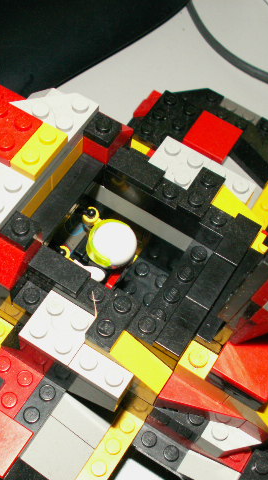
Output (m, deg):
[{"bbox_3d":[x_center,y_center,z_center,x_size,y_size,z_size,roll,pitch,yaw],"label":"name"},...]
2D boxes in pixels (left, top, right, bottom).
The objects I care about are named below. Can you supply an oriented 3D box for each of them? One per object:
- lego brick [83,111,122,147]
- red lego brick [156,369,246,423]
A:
[{"bbox_3d":[-0.009,-0.033,0.188,0.008,0.005,0.008,30,63,11],"label":"lego brick"},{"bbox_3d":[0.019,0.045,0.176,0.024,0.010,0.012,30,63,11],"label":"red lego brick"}]

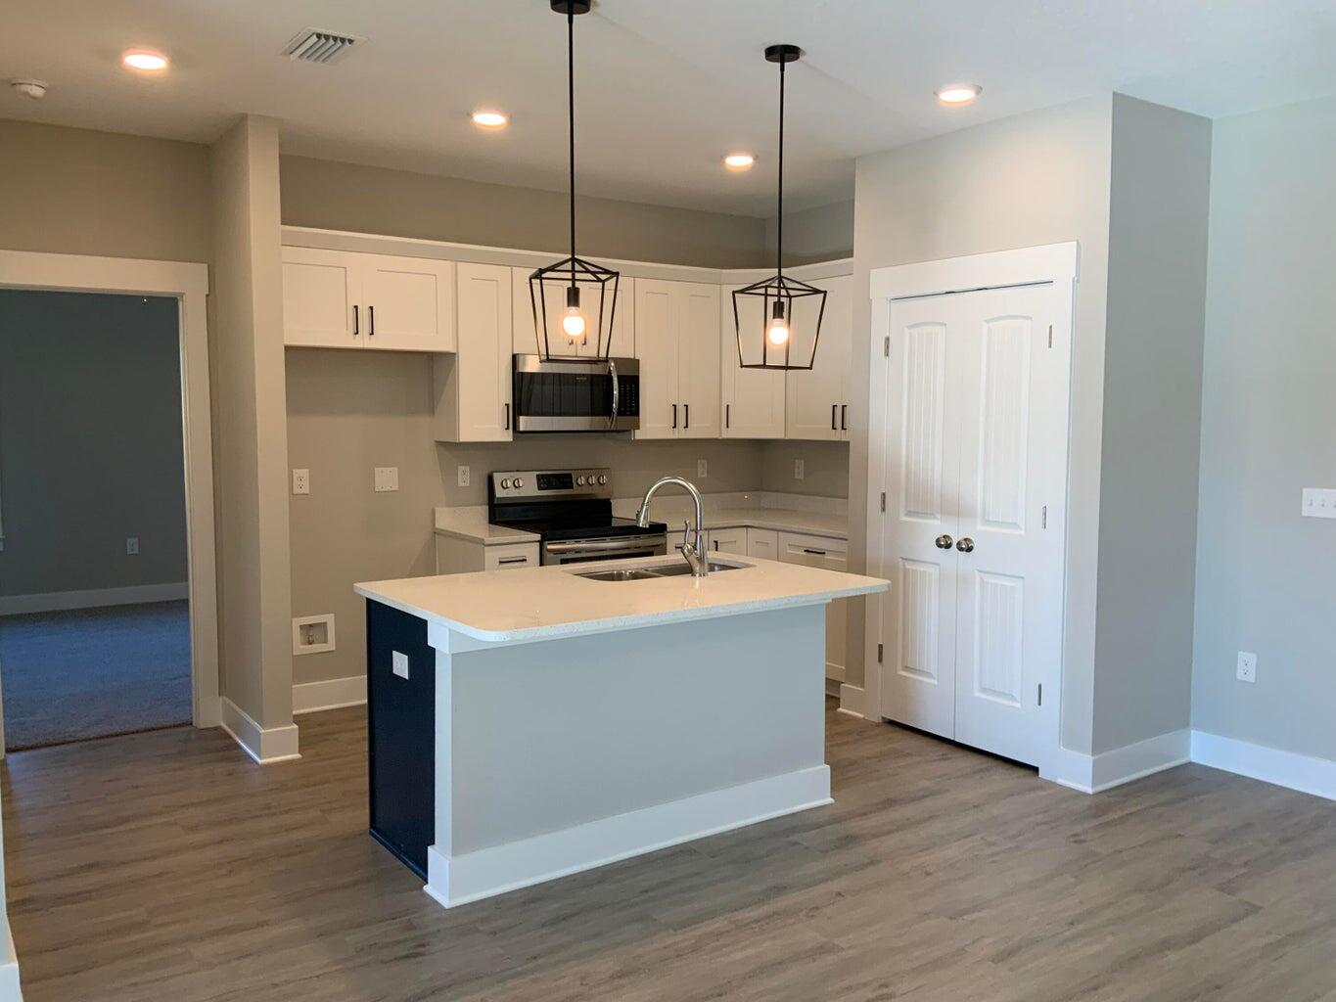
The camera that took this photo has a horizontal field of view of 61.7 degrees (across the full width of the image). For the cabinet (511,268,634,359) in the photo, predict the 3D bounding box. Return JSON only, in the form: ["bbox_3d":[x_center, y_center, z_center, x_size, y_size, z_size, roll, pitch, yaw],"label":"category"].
[{"bbox_3d":[-0.599,-1.020,6.187,0.776,0.454,0.340,-3,6,-35],"label":"cabinet"}]

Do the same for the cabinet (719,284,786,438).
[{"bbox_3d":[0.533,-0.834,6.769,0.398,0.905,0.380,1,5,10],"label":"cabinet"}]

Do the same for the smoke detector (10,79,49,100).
[{"bbox_3d":[-2.417,-1.555,4.237,0.138,0.050,0.138,-3,6,-35],"label":"smoke detector"}]

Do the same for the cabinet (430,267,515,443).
[{"bbox_3d":[-1.033,-0.768,5.891,0.302,0.908,0.323,-3,6,-35],"label":"cabinet"}]

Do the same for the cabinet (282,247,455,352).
[{"bbox_3d":[-1.556,-0.967,5.510,0.956,0.457,0.340,-3,6,-35],"label":"cabinet"}]

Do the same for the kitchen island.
[{"bbox_3d":[-0.143,0.752,4.125,1.679,0.902,1.081,-3,6,-35],"label":"kitchen island"}]

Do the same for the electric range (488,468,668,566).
[{"bbox_3d":[-0.487,0.445,6.128,0.762,1.185,0.685,-3,6,-35],"label":"electric range"}]

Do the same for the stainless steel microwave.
[{"bbox_3d":[-0.575,-0.585,6.188,0.768,0.407,0.385,-3,6,-35],"label":"stainless steel microwave"}]

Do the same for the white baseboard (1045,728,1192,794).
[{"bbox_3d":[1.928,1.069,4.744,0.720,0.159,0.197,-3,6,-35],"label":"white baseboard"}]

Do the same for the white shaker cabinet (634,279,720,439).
[{"bbox_3d":[-0.034,-0.824,6.605,0.610,0.908,0.340,-3,6,-35],"label":"white shaker cabinet"}]

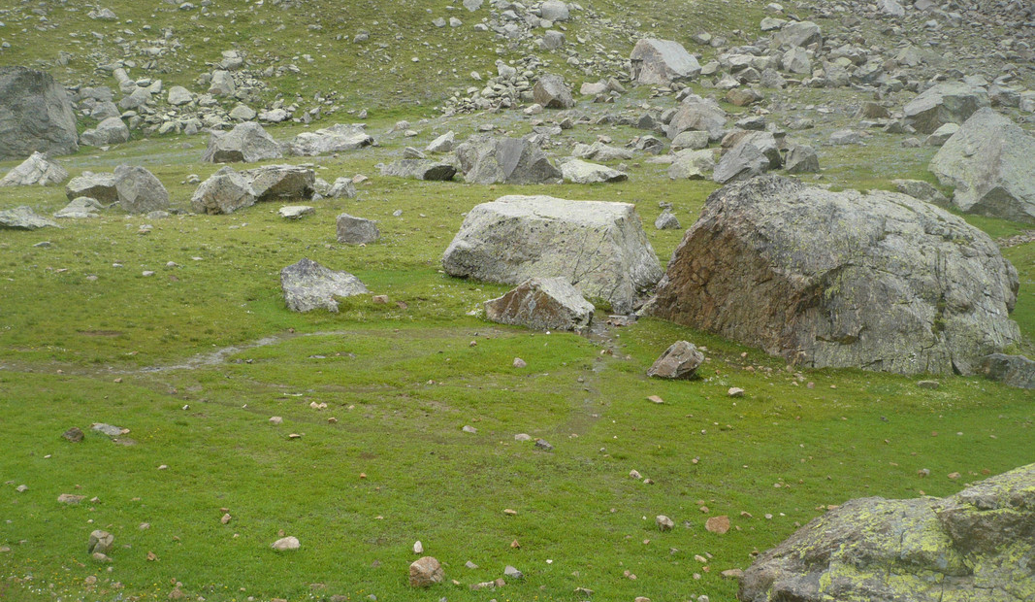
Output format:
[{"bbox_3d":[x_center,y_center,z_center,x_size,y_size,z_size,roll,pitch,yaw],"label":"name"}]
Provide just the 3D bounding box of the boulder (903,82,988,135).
[{"bbox_3d":[15.428,-7.007,37.675,2.835,1.793,2.551,6,15,24],"label":"boulder"}]

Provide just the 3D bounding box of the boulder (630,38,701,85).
[{"bbox_3d":[6.221,-10.073,43.905,2.922,1.897,2.361,2,14,8],"label":"boulder"}]

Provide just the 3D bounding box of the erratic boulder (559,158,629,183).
[{"bbox_3d":[2.028,-3.528,28.116,1.803,0.550,1.443,0,13,0],"label":"erratic boulder"}]

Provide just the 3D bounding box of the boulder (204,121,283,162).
[{"bbox_3d":[-7.846,-4.550,29.646,2.132,1.082,1.656,-4,14,-14],"label":"boulder"}]

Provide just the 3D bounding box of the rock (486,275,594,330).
[{"bbox_3d":[0.283,-0.035,13.788,1.428,0.596,0.928,0,14,1],"label":"rock"}]

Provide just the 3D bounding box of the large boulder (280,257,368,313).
[{"bbox_3d":[-2.882,-0.267,15.560,1.248,0.693,0.936,0,13,0],"label":"large boulder"}]

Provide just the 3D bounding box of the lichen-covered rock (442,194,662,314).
[{"bbox_3d":[0.556,-0.863,16.530,3.257,1.400,2.605,7,15,27],"label":"lichen-covered rock"}]

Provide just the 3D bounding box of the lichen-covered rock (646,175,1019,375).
[{"bbox_3d":[3.920,-0.570,13.100,4.150,2.050,3.200,2,14,9],"label":"lichen-covered rock"}]

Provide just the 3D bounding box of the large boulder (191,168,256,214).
[{"bbox_3d":[-6.585,-2.489,23.436,1.358,0.925,1.154,0,13,0],"label":"large boulder"}]

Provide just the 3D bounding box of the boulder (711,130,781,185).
[{"bbox_3d":[5.645,-3.544,25.527,1.628,1.204,1.419,3,14,12],"label":"boulder"}]

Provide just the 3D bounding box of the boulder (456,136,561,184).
[{"bbox_3d":[-0.231,-3.772,27.921,2.787,1.139,1.812,0,13,0],"label":"boulder"}]

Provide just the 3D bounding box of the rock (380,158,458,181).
[{"bbox_3d":[-2.675,-3.619,28.632,2.094,0.509,1.466,0,13,0],"label":"rock"}]

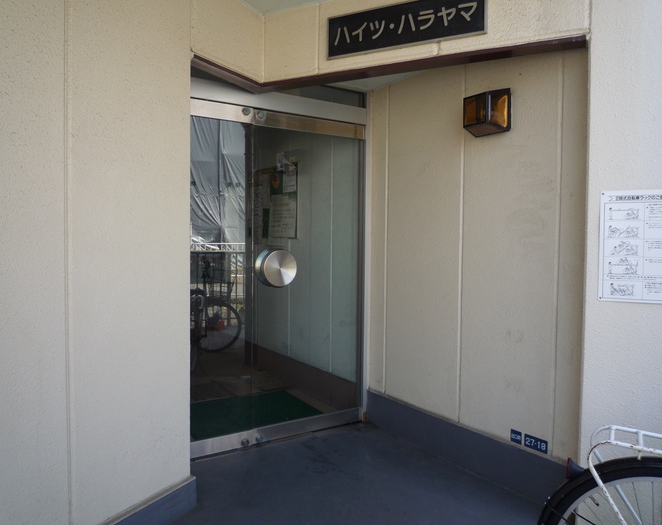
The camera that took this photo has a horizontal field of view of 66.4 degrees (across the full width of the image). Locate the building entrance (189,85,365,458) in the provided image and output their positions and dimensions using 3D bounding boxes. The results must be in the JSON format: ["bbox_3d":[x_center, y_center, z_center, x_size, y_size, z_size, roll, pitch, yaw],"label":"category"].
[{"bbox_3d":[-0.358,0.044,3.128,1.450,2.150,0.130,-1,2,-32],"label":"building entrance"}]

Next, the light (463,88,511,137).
[{"bbox_3d":[0.784,-0.770,2.584,0.138,0.210,0.211,-1,2,-35],"label":"light"}]

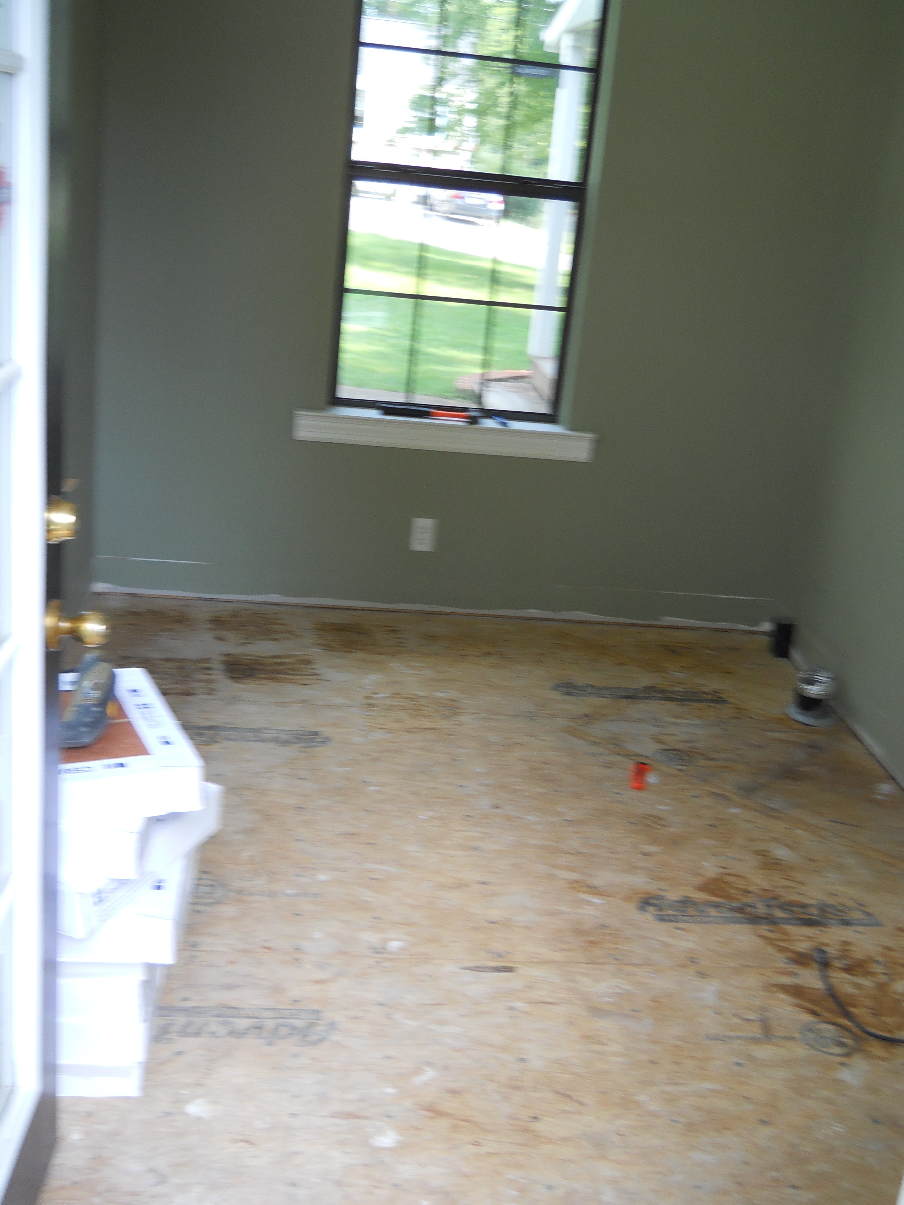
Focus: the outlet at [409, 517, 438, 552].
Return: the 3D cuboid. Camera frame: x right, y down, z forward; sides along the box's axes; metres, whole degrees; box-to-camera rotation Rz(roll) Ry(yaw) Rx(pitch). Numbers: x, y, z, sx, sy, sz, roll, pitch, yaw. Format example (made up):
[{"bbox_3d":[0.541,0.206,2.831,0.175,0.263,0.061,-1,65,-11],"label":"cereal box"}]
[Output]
[{"bbox_3d":[-0.098,-0.231,4.415,0.070,0.114,0.008,3,20,-6],"label":"outlet"}]

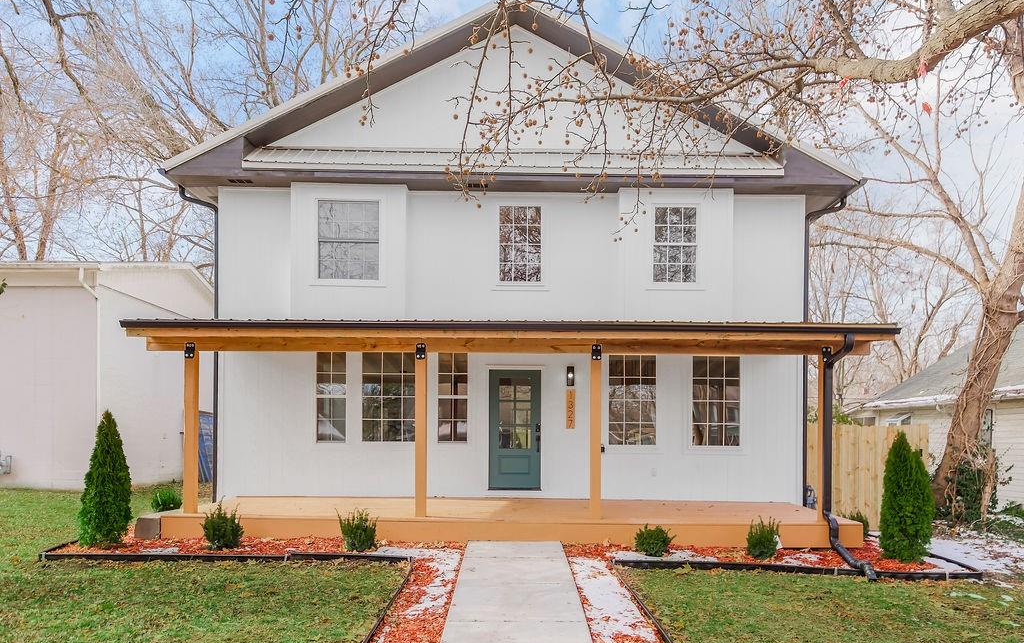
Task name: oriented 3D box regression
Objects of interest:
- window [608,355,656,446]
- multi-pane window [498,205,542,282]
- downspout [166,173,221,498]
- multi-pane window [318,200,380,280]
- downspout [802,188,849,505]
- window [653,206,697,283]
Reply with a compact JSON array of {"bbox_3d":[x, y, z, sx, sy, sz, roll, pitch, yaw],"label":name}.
[{"bbox_3d":[2.012,1.319,11.400,0.802,1.536,0.100,0,-1,0],"label":"window"},{"bbox_3d":[0.142,-1.298,11.400,0.735,1.311,0.100,0,-1,0],"label":"multi-pane window"},{"bbox_3d":[-5.277,0.367,11.400,0.718,5.427,0.110,0,-1,0],"label":"downspout"},{"bbox_3d":[-2.659,-1.325,11.170,1.014,1.309,0.100,0,-1,0],"label":"multi-pane window"},{"bbox_3d":[5.235,0.501,11.400,0.751,5.243,0.110,0,-1,0],"label":"downspout"},{"bbox_3d":[2.663,-1.256,11.170,0.728,1.252,0.100,0,-1,0],"label":"window"}]

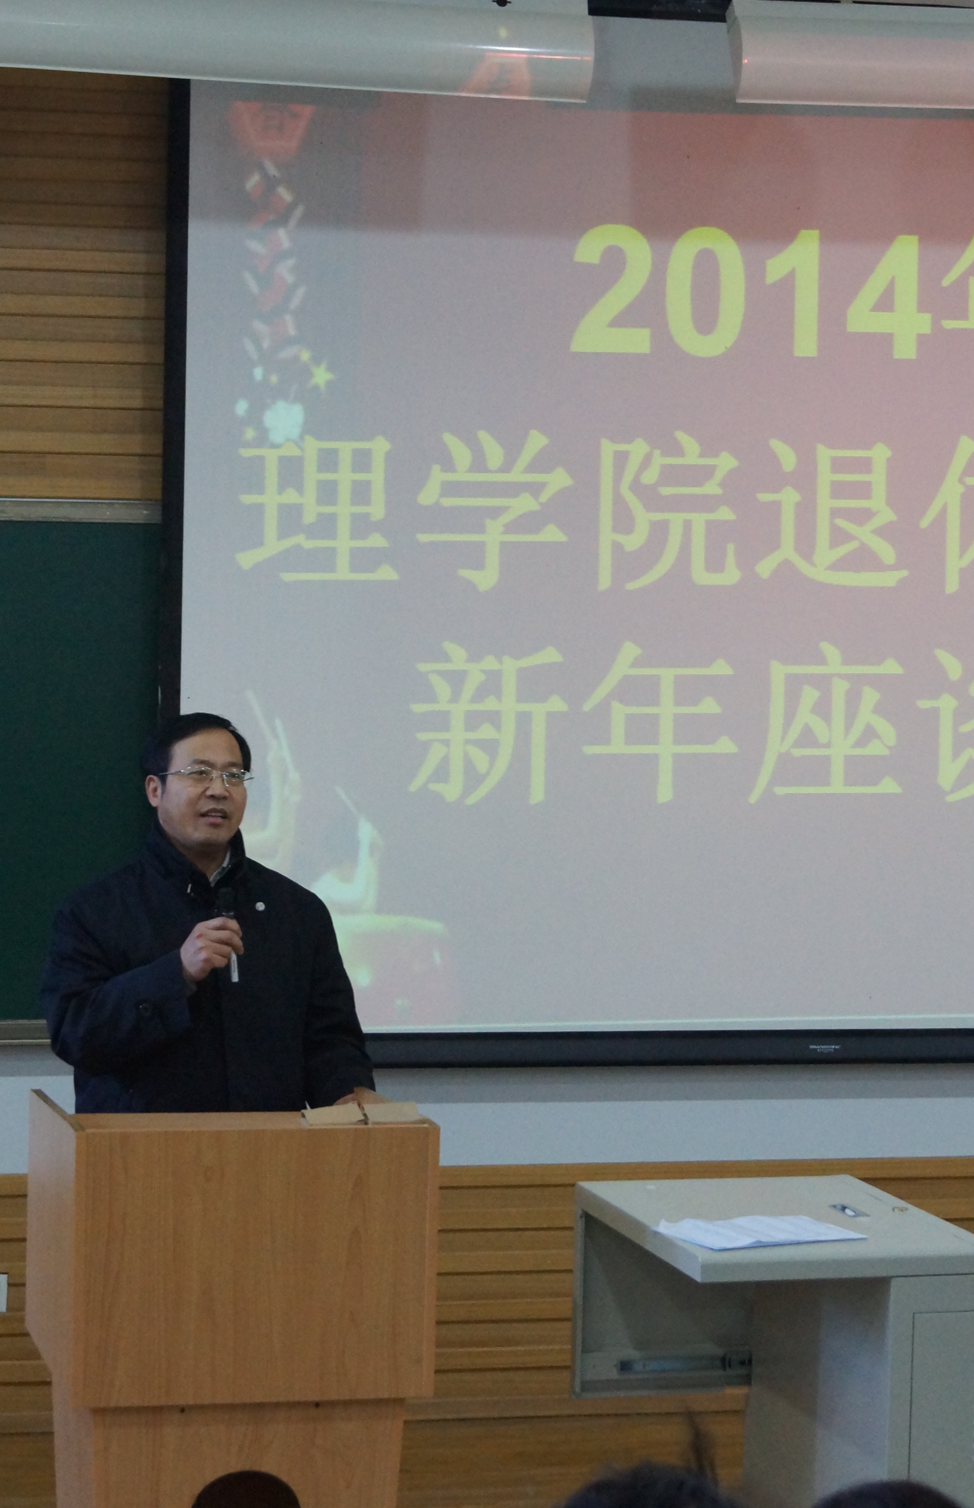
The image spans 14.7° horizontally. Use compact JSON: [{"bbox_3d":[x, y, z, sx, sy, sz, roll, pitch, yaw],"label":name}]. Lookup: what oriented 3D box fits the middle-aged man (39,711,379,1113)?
[{"bbox_3d":[-0.488,0.779,6.521,0.550,1.700,0.400,0,4,-16],"label":"middle-aged man"}]

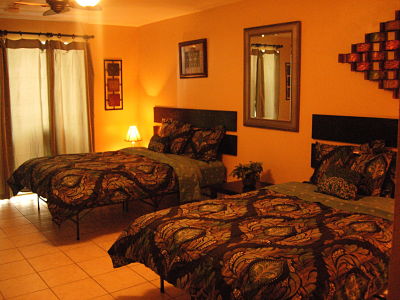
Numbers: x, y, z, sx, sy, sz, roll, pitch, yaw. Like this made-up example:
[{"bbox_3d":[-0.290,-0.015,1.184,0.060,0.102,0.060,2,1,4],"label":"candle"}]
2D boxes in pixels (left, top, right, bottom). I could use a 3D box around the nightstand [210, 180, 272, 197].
[{"bbox_3d":[0.476,0.625,4.528,0.472,0.435,0.525,-6,10,-36],"label":"nightstand"}]

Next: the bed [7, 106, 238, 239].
[{"bbox_3d":[-0.969,0.152,5.096,2.070,1.222,1.905,-6,10,-36],"label":"bed"}]

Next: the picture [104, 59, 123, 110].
[{"bbox_3d":[-1.328,-0.995,6.447,0.281,0.776,0.027,-6,10,-36],"label":"picture"}]

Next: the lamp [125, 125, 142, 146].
[{"bbox_3d":[-1.014,-0.102,6.355,0.285,0.502,0.285,-6,10,-36],"label":"lamp"}]

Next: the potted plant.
[{"bbox_3d":[0.485,0.277,4.429,0.270,0.282,0.285,-6,10,-36],"label":"potted plant"}]

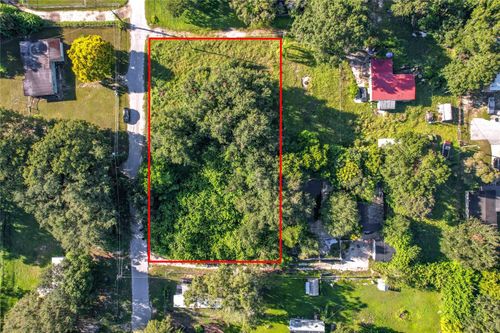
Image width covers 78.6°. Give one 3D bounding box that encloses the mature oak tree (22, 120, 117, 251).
[{"bbox_3d":[-52.974,5.546,91.129,26.000,16.000,36.000,0,91,0],"label":"mature oak tree"}]

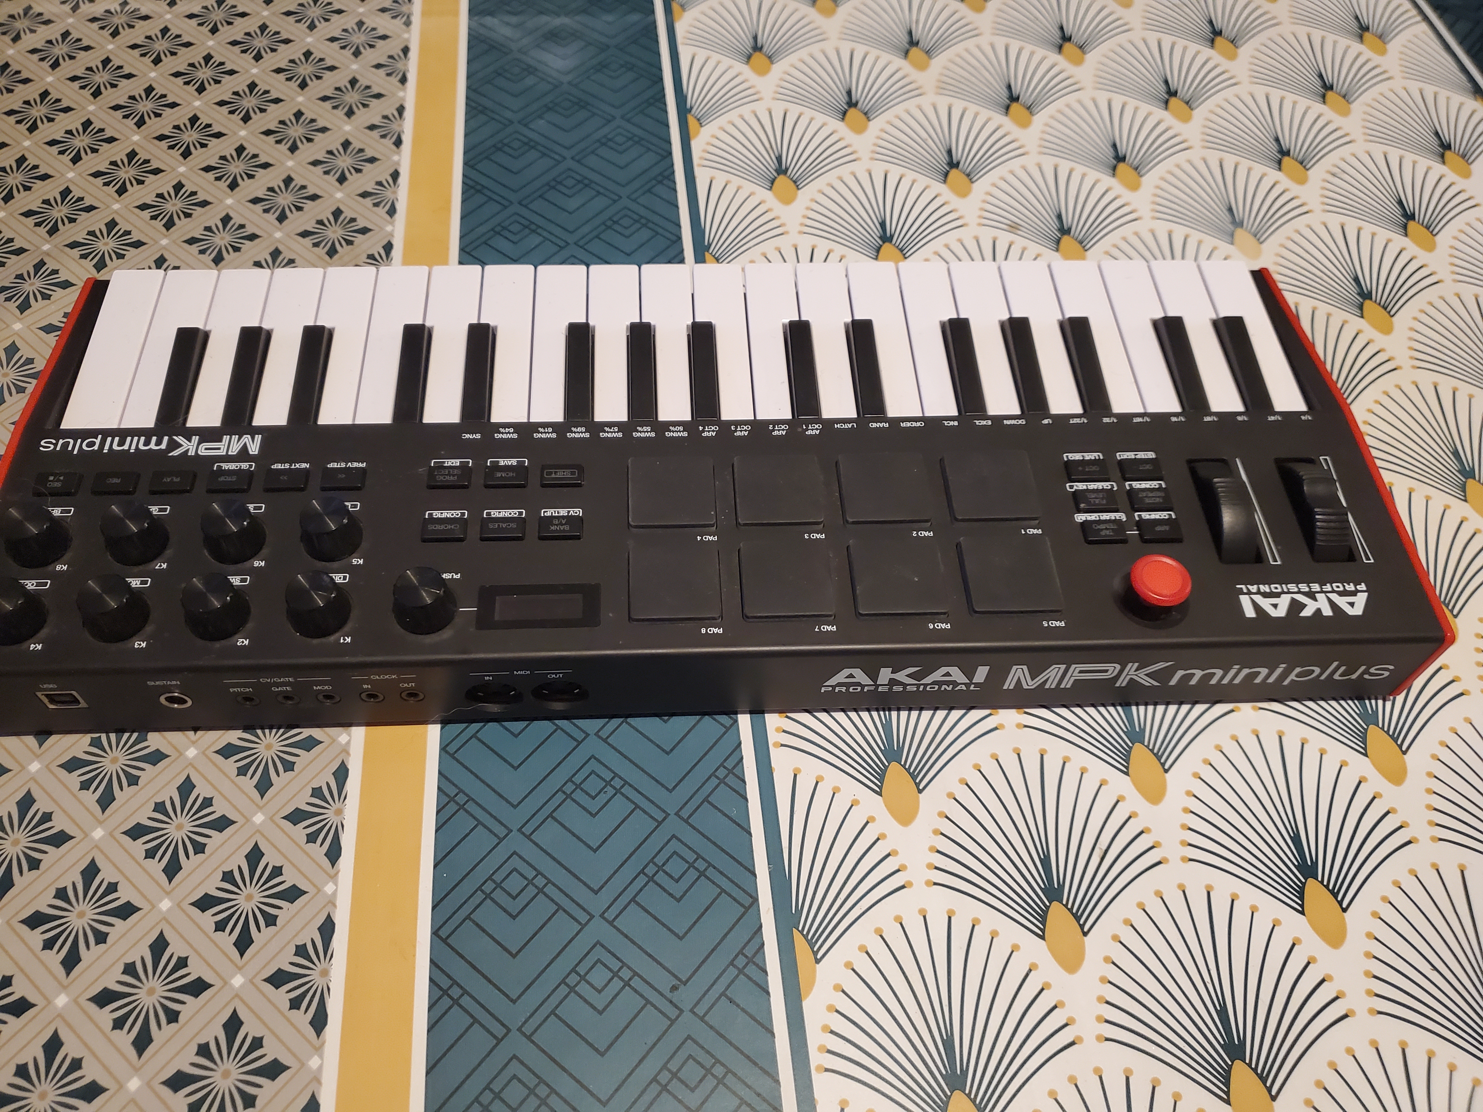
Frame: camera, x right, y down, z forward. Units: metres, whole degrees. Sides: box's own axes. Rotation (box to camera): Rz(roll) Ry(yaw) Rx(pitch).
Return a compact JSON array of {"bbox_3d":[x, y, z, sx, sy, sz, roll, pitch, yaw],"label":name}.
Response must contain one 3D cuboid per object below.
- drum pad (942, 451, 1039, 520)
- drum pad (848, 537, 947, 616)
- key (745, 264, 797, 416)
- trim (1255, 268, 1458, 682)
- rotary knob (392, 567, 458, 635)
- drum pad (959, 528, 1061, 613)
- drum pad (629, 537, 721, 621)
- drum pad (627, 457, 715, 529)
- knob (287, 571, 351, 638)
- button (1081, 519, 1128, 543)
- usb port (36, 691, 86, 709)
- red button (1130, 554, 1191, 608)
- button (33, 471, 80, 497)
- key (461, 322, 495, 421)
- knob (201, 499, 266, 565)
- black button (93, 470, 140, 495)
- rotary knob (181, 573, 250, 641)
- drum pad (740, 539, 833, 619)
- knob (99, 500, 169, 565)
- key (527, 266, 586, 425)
[{"bbox_3d":[0.084,-0.024,0.373,0.028,0.003,0.028,-1,56,-3],"label":"drum pad"},{"bbox_3d":[0.050,0.007,0.357,0.029,0.003,0.028,-1,57,-3],"label":"drum pad"},{"bbox_3d":[0.013,-0.078,0.422,0.019,0.011,0.084,-1,58,-3],"label":"key"},{"bbox_3d":[0.216,-0.039,0.408,0.004,0.037,0.180,-1,58,-3],"label":"trim"},{"bbox_3d":[-0.097,0.013,0.339,0.018,0.013,0.018,-1,57,-3],"label":"rotary knob"},{"bbox_3d":[0.087,0.006,0.360,0.029,0.003,0.029,-1,56,-3],"label":"drum pad"},{"bbox_3d":[-0.021,0.008,0.355,0.029,0.003,0.029,-1,56,-3],"label":"drum pad"},{"bbox_3d":[-0.023,-0.021,0.368,0.028,0.003,0.028,-1,56,-3],"label":"drum pad"},{"bbox_3d":[-0.131,0.014,0.342,0.019,0.012,0.019,-1,56,-3],"label":"knob"},{"bbox_3d":[0.121,-0.008,0.371,0.014,0.003,0.008,-1,56,-3],"label":"button"},{"bbox_3d":[-0.206,0.041,0.340,0.012,0.011,0.008,-1,54,-3],"label":"usb port"},{"bbox_3d":[0.129,0.007,0.343,0.018,0.006,0.018,-1,56,-3],"label":"red button"},{"bbox_3d":[-0.223,-0.024,0.363,0.014,0.003,0.009,-1,56,-3],"label":"button"},{"bbox_3d":[-0.095,-0.065,0.401,0.010,0.008,0.049,-1,58,-3],"label":"key"},{"bbox_3d":[-0.164,-0.009,0.356,0.019,0.012,0.019,-1,56,-3],"label":"knob"},{"bbox_3d":[-0.208,-0.024,0.371,0.014,0.003,0.008,-1,56,-3],"label":"black button"},{"bbox_3d":[-0.159,0.014,0.335,0.018,0.013,0.018,-1,57,-3],"label":"rotary knob"},{"bbox_3d":[0.015,0.008,0.355,0.029,0.003,0.028,-1,57,-3],"label":"drum pad"},{"bbox_3d":[-0.191,-0.008,0.349,0.018,0.013,0.018,-1,57,-3],"label":"knob"},{"bbox_3d":[-0.067,-0.076,0.419,0.019,0.011,0.084,-1,58,-3],"label":"key"}]

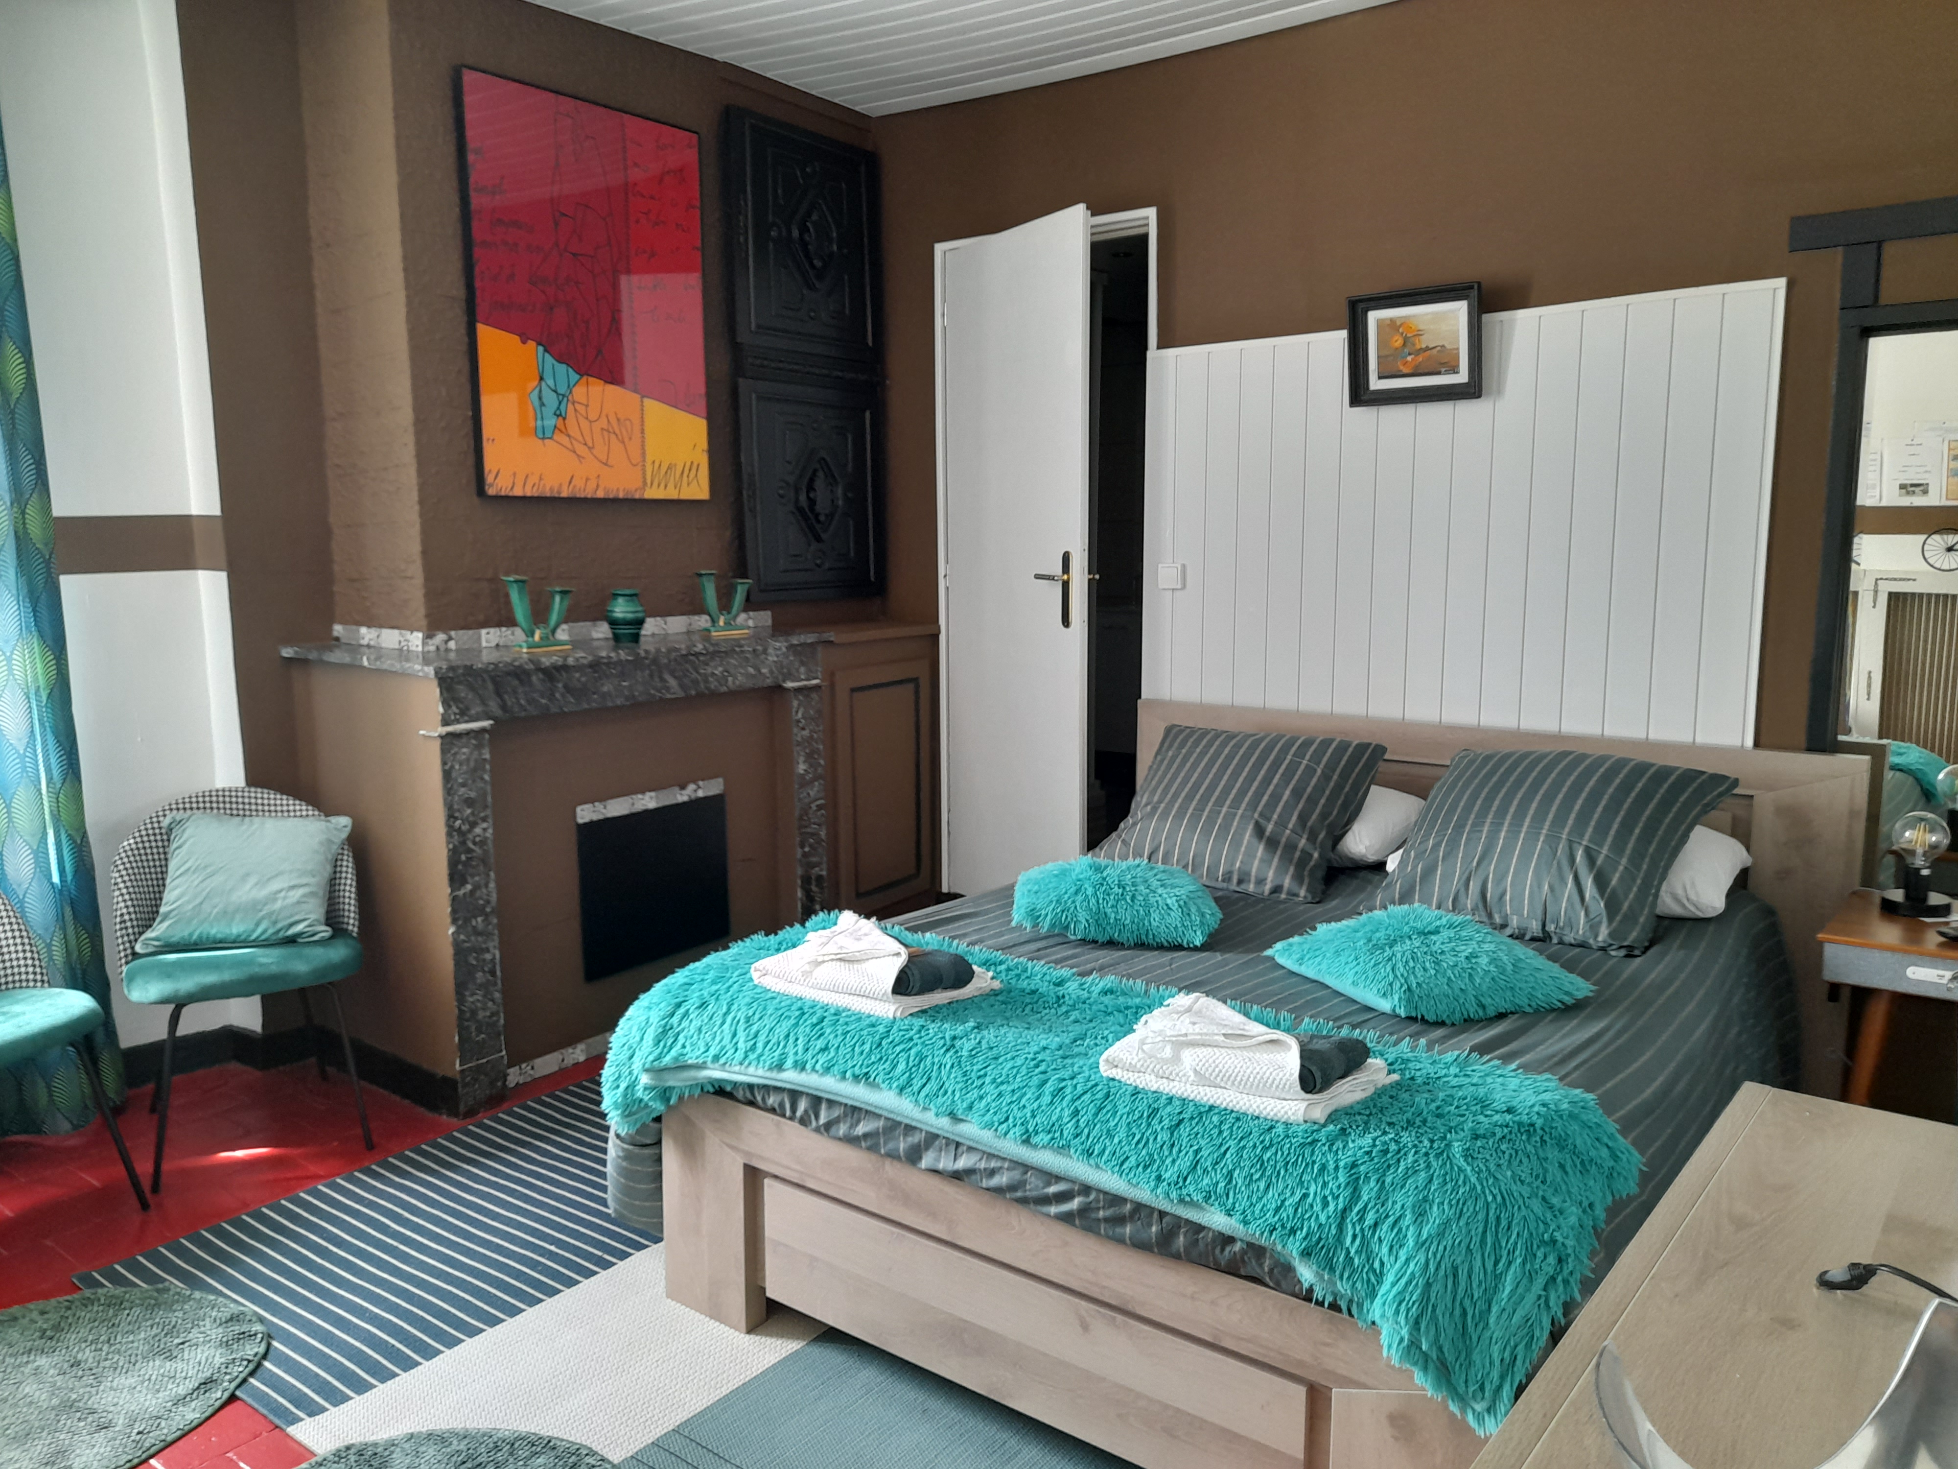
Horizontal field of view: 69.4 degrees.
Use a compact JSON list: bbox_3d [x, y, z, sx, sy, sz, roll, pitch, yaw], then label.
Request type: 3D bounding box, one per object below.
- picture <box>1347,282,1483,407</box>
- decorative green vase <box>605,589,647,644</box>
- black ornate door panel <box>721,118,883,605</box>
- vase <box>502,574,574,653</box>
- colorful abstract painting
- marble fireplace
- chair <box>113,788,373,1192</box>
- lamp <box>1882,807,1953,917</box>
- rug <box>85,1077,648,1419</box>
[{"bbox_3d":[1.094,-0.972,3.551,0.330,0.272,0.036,6,17,37],"label":"picture"},{"bbox_3d":[-0.948,-0.318,3.803,0.100,0.145,0.100,0,8,0],"label":"decorative green vase"},{"bbox_3d":[-0.525,-1.133,4.426,0.050,1.410,0.630,6,10,37],"label":"black ornate door panel"},{"bbox_3d":[-1.109,-0.304,3.569,0.060,0.190,0.180,6,10,37],"label":"vase"},{"bbox_3d":[-1.024,-1.147,3.775,0.032,1.020,0.755,6,10,37],"label":"colorful abstract painting"},{"bbox_3d":[-1.102,0.275,3.960,0.692,1.073,1.274,6,10,37],"label":"marble fireplace"},{"bbox_3d":[-1.683,0.539,3.224,0.490,0.770,0.550,-6,10,-33],"label":"chair"},{"bbox_3d":[1.932,0.262,2.911,0.142,0.218,0.142,6,10,37],"label":"lamp"},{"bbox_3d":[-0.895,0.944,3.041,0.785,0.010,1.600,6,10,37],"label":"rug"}]

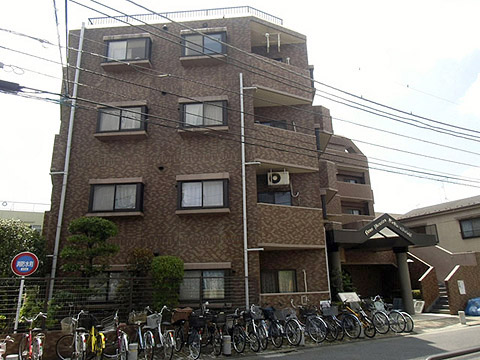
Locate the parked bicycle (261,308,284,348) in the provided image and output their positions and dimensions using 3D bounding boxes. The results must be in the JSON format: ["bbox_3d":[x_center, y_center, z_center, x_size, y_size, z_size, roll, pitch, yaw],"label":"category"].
[{"bbox_3d":[0.739,3.907,9.090,0.570,1.050,1.750,5,-16,-23],"label":"parked bicycle"}]

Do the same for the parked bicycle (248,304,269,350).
[{"bbox_3d":[0.217,3.814,8.733,0.570,1.070,1.700,6,-17,-25],"label":"parked bicycle"}]

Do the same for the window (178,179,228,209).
[{"bbox_3d":[-1.227,0.489,11.348,1.672,0.985,0.250,-2,-15,4],"label":"window"}]

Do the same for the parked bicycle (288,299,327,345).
[{"bbox_3d":[1.854,3.987,9.526,0.570,1.070,1.750,6,-17,-27],"label":"parked bicycle"}]

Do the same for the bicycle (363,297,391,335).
[{"bbox_3d":[4.150,4.318,10.739,0.570,1.050,1.750,5,-16,-21],"label":"bicycle"}]

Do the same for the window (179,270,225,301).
[{"bbox_3d":[-1.175,3.344,10.583,1.591,0.931,0.250,-2,-15,4],"label":"window"}]

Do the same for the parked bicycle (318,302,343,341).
[{"bbox_3d":[2.330,4.036,9.711,0.570,1.050,1.750,6,-17,-26],"label":"parked bicycle"}]

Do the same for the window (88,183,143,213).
[{"bbox_3d":[-4.274,0.652,11.550,1.775,1.002,0.250,-2,-15,4],"label":"window"}]

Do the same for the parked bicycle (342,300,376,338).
[{"bbox_3d":[3.509,4.123,10.009,0.570,1.020,1.600,7,-17,-28],"label":"parked bicycle"}]

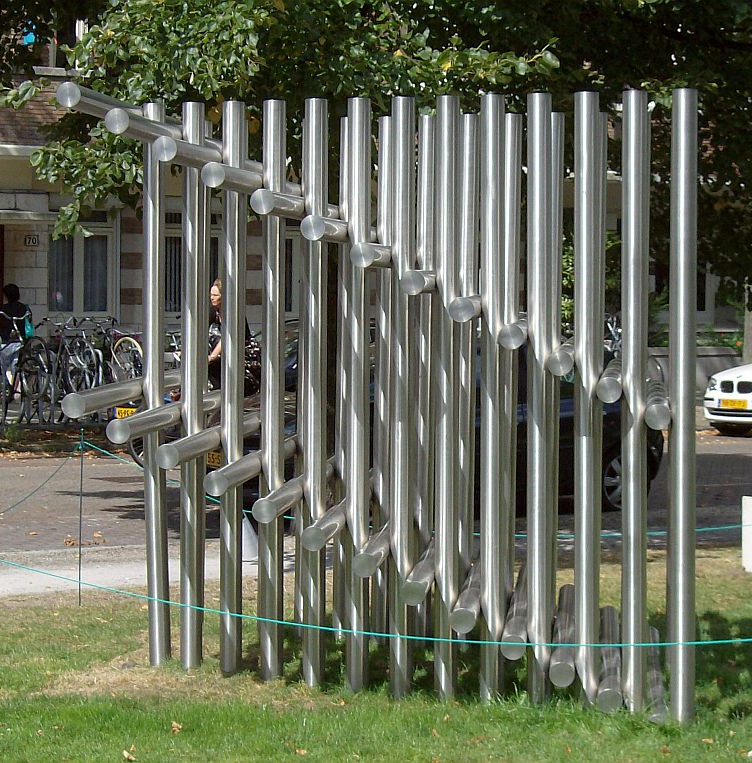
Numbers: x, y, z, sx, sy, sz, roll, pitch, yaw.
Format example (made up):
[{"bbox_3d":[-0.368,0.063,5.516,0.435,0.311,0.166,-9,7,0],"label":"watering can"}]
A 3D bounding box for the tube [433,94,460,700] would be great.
[{"bbox_3d":[0.298,0.073,10.520,0.102,2.530,0.102,0,2,5],"label":"tube"}]

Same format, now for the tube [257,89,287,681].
[{"bbox_3d":[-0.472,0.041,11.449,0.102,2.664,0.102,1,3,5],"label":"tube"}]

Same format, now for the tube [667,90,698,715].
[{"bbox_3d":[1.222,0.104,10.000,0.102,2.530,0.102,0,2,5],"label":"tube"}]

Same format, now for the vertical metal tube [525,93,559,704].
[{"bbox_3d":[0.694,0.076,10.710,0.102,2.623,0.102,1,3,5],"label":"vertical metal tube"}]

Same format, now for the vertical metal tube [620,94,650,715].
[{"bbox_3d":[1.081,0.082,10.465,0.102,2.605,0.102,1,3,5],"label":"vertical metal tube"}]

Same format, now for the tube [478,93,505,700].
[{"bbox_3d":[0.501,0.071,10.832,0.102,2.629,0.102,1,3,5],"label":"tube"}]

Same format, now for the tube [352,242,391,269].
[{"bbox_3d":[0.090,-0.640,12.896,0.114,0.114,2.915,1,3,6],"label":"tube"}]

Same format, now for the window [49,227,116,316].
[{"bbox_3d":[-4.095,-1.535,35.000,1.100,1.270,0.120,-1,3,-36],"label":"window"}]

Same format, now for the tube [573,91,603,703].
[{"bbox_3d":[0.876,0.084,10.421,0.100,2.570,0.100,0,3,5],"label":"tube"}]

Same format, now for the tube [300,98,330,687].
[{"bbox_3d":[-0.265,0.051,11.029,0.100,2.570,0.100,0,3,5],"label":"tube"}]

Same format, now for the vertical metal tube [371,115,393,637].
[{"bbox_3d":[0.050,-0.015,13.943,0.114,2.904,0.114,1,3,0],"label":"vertical metal tube"}]

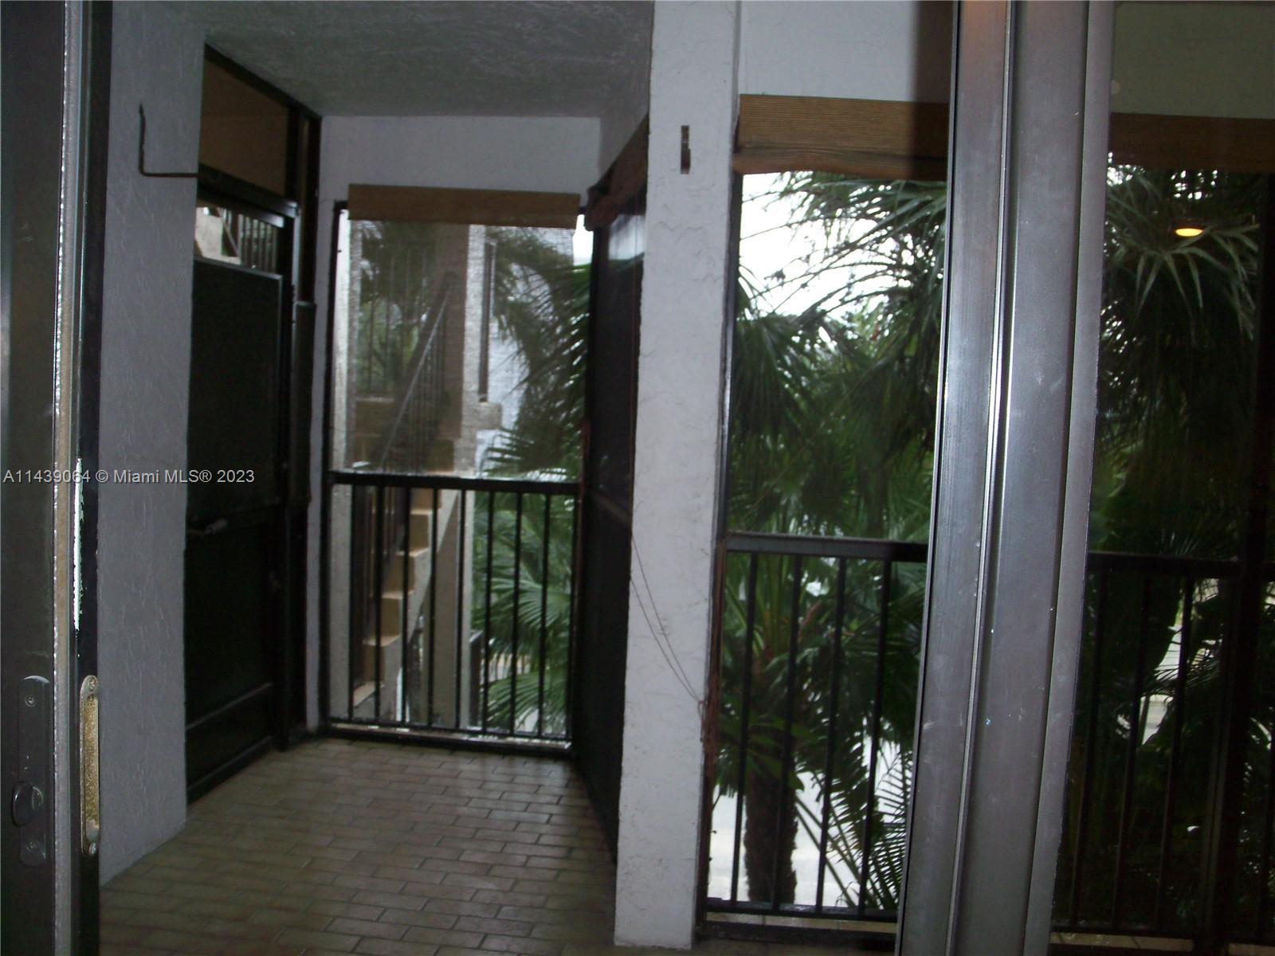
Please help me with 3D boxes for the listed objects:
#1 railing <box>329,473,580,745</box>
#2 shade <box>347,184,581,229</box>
[{"bbox_3d":[-0.737,0.507,5.022,1.000,1.022,0.060,3,4,5],"label":"railing"},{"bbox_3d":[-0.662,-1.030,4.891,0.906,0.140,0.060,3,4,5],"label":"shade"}]

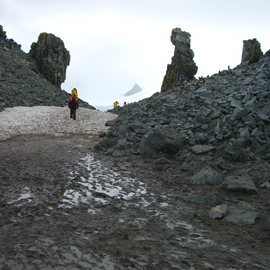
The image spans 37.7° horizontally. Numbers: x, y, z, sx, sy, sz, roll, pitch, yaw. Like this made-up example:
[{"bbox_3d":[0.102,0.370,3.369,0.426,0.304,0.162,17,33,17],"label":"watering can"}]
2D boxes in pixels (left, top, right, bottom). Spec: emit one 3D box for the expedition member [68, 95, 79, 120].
[{"bbox_3d":[-4.367,-1.948,28.200,0.700,1.750,0.500,0,3,3],"label":"expedition member"}]

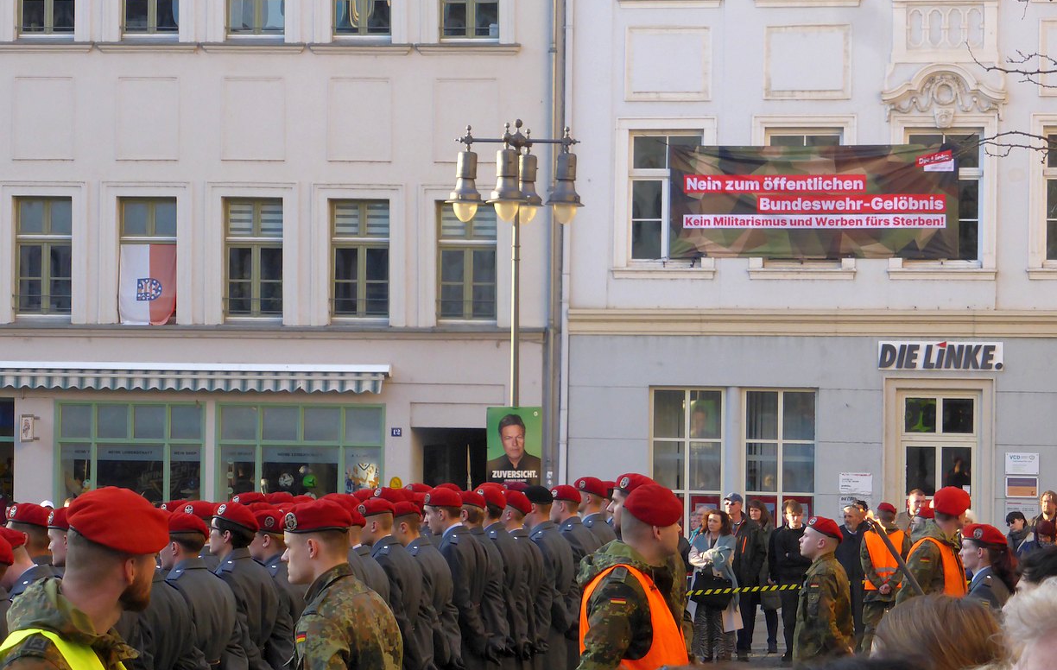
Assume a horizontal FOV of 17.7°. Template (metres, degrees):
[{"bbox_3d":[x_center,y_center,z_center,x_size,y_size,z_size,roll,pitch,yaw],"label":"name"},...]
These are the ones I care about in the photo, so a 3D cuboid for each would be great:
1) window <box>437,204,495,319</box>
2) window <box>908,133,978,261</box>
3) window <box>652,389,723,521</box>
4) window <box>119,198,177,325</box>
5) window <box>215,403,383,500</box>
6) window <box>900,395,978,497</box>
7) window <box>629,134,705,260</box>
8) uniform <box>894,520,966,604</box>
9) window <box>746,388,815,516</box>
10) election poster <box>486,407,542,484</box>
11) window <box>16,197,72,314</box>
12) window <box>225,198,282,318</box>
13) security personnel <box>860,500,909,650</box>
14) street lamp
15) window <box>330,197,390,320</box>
[{"bbox_3d":[-0.843,-0.997,46.300,0.790,1.610,0.150,1,-1,5],"label":"window"},{"bbox_3d":[5.577,-1.847,45.460,1.013,1.763,0.150,0,-2,10],"label":"window"},{"bbox_3d":[2.153,1.752,45.993,0.973,2.084,0.150,0,-2,10],"label":"window"},{"bbox_3d":[-5.241,-1.017,46.700,0.790,1.730,0.150,1,-1,5],"label":"window"},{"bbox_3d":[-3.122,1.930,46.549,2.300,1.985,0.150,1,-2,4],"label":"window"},{"bbox_3d":[5.500,1.475,45.400,0.990,1.420,0.140,0,-1,9],"label":"window"},{"bbox_3d":[1.885,-1.885,46.098,1.018,1.765,0.150,0,-2,10],"label":"window"},{"bbox_3d":[2.263,1.827,19.000,0.400,1.580,0.550,1,-1,-10],"label":"uniform"},{"bbox_3d":[3.400,1.755,45.778,0.958,2.075,0.150,0,-2,10],"label":"window"},{"bbox_3d":[-0.154,1.195,36.600,0.600,0.845,0.030,1,-2,-2],"label":"election poster"},{"bbox_3d":[-6.710,-1.105,46.900,0.770,1.630,0.150,1,-1,5],"label":"window"},{"bbox_3d":[-3.782,-1.065,46.683,0.804,1.667,0.150,1,-2,4],"label":"window"},{"bbox_3d":[3.723,2.621,35.600,0.560,1.724,0.380,1,-2,5],"label":"security personnel"},{"bbox_3d":[-0.148,0.589,36.400,1.500,5.800,1.500,0,-1,13],"label":"street lamp"},{"bbox_3d":[-2.302,-1.038,46.574,0.800,1.663,0.150,1,-2,4],"label":"window"}]

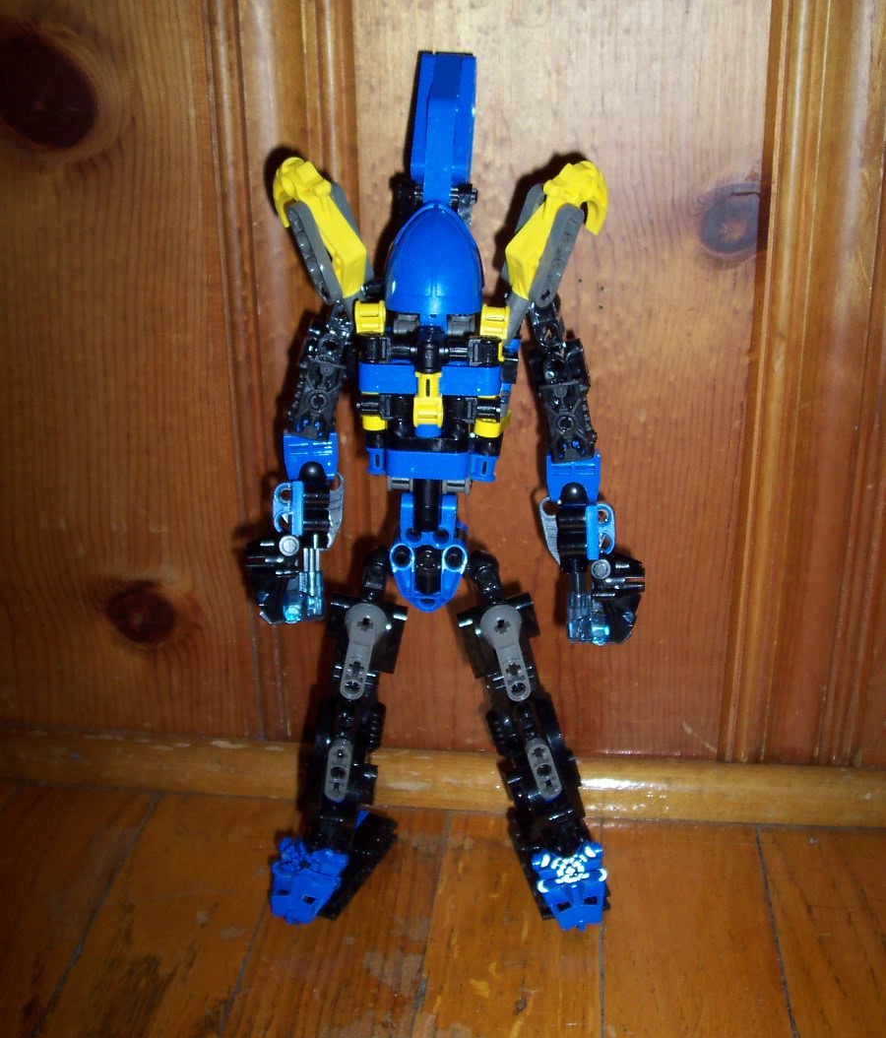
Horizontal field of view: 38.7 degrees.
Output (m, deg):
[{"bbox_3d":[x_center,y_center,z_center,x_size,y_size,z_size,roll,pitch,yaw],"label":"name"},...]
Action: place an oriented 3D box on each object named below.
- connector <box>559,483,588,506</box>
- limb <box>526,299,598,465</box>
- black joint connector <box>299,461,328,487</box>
[{"bbox_3d":[0.042,-0.008,0.411,0.009,0.008,0.009,1,22,6],"label":"connector"},{"bbox_3d":[0.038,-0.043,0.397,0.018,0.054,0.018,-10,20,11],"label":"limb"},{"bbox_3d":[-0.043,-0.015,0.418,0.009,0.008,0.009,1,22,6],"label":"black joint connector"}]

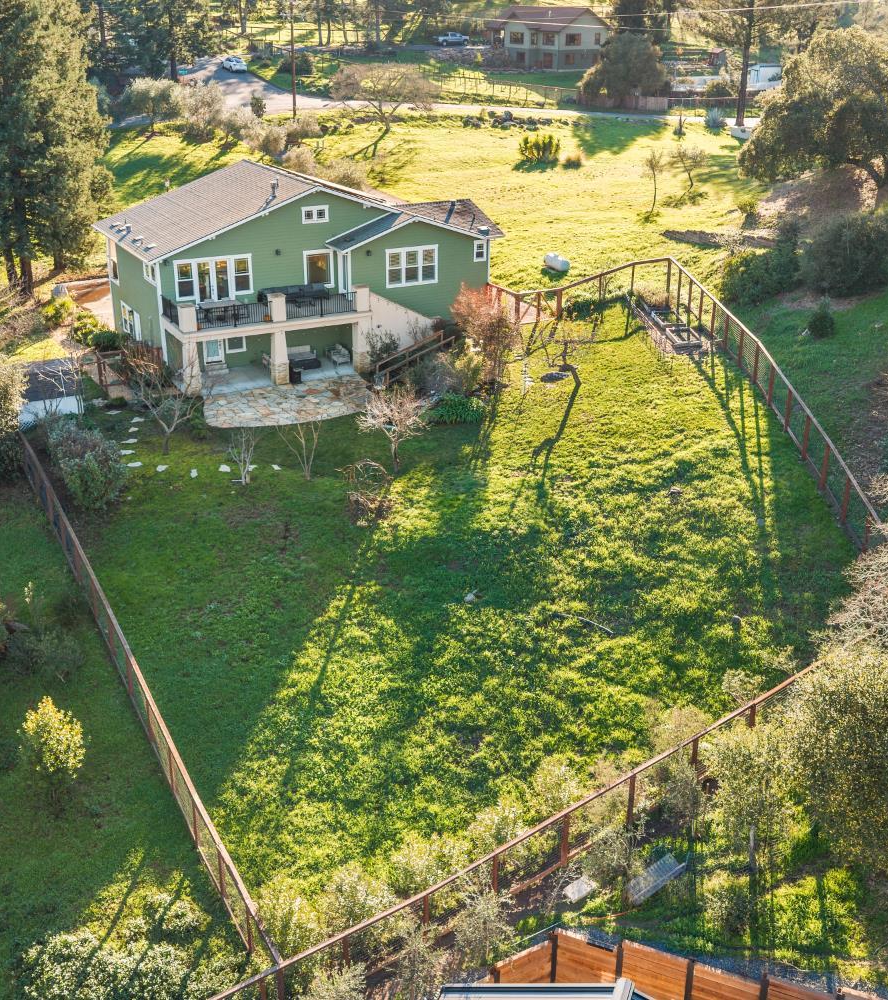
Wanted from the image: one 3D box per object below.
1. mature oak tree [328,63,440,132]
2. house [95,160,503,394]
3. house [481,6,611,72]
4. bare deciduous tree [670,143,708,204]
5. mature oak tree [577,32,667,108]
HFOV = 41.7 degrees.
[{"bbox_3d":[-6.035,-41.879,120.752,11.400,6.300,10.800,1,23,0],"label":"mature oak tree"},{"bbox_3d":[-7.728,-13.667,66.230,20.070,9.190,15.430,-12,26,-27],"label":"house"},{"bbox_3d":[15.288,-67.878,171.000,10.700,8.600,15.000,-21,31,-40],"label":"house"},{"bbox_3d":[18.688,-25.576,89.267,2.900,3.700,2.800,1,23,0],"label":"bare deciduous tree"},{"bbox_3d":[21.472,-51.717,140.367,10.390,8.470,9.540,4,24,7],"label":"mature oak tree"}]

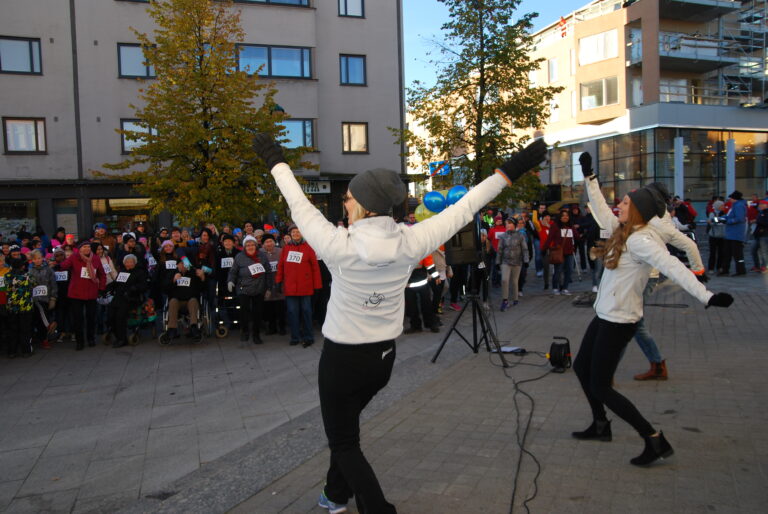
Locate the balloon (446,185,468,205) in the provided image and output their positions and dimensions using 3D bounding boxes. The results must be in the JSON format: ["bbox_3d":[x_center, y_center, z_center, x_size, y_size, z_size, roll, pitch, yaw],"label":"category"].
[{"bbox_3d":[0.822,-0.682,6.450,0.245,0.260,0.245,-2,3,0],"label":"balloon"}]

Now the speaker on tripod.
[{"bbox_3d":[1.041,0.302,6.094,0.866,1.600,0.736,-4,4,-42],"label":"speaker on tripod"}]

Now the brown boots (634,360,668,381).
[{"bbox_3d":[2.382,1.004,5.136,0.285,0.165,0.100,-1,3,10],"label":"brown boots"}]

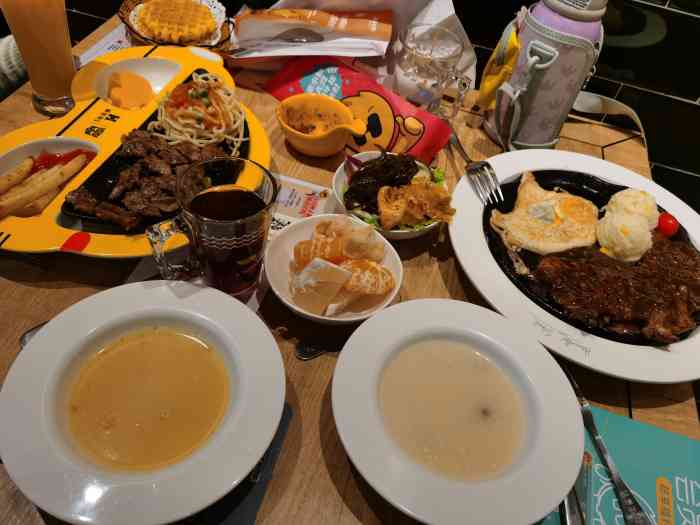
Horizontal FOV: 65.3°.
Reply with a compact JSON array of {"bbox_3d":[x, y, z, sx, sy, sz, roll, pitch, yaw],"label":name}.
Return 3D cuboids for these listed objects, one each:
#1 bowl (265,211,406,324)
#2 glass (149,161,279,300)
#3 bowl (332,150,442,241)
[{"bbox_3d":[-0.017,0.015,0.502,0.123,0.045,0.123,6,49,-7],"label":"bowl"},{"bbox_3d":[-0.116,-0.020,0.469,0.103,0.110,0.078,-16,55,-23],"label":"glass"},{"bbox_3d":[0.039,-0.060,0.578,0.121,0.045,0.121,6,49,-7],"label":"bowl"}]

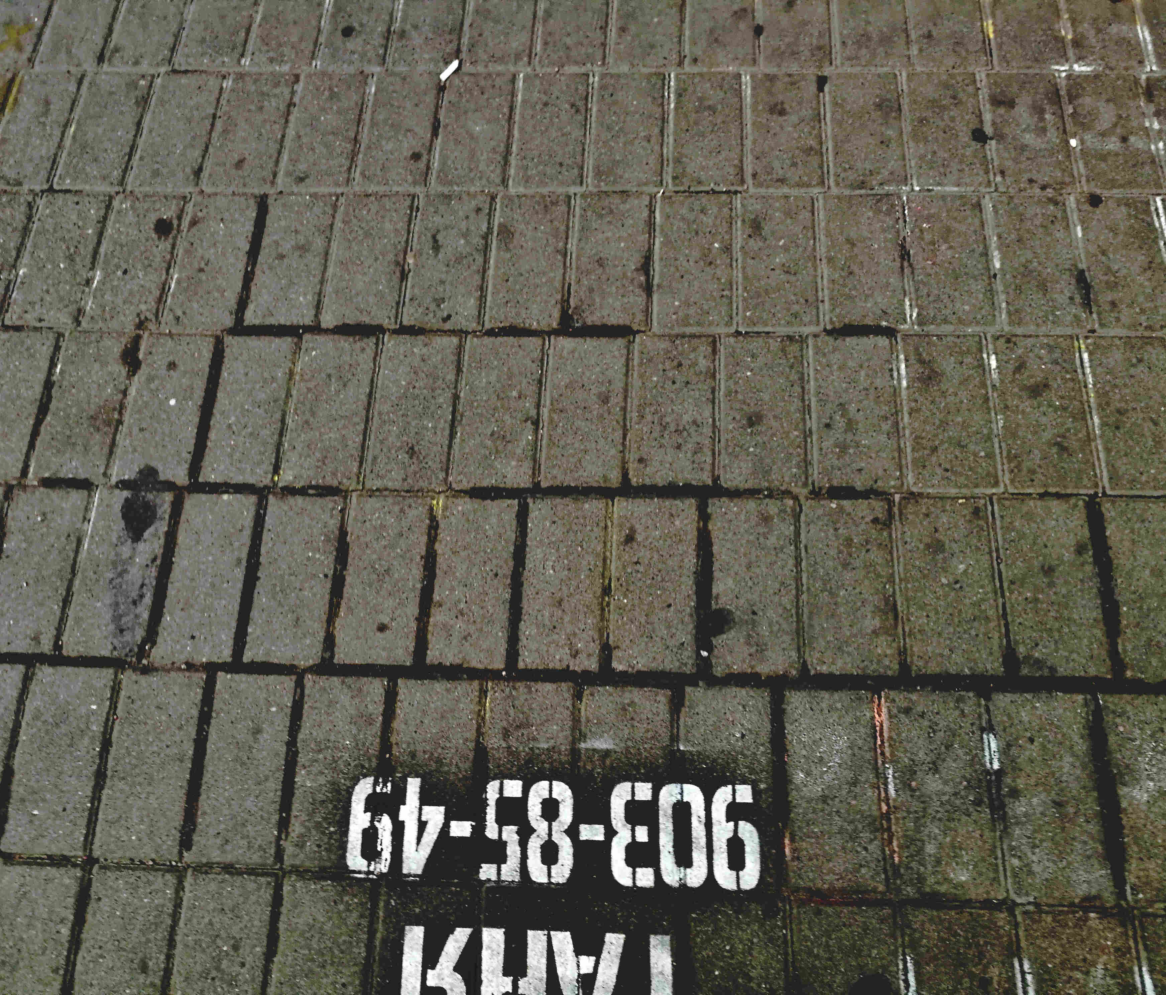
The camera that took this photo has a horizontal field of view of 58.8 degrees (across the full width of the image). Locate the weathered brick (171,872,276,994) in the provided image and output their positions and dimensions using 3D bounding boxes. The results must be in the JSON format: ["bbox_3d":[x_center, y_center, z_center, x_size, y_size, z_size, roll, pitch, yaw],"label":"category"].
[{"bbox_3d":[-0.370,0.498,1.079,0.099,0.060,0.200,1,69,4],"label":"weathered brick"}]

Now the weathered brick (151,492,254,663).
[{"bbox_3d":[-0.424,0.099,1.200,0.098,0.060,0.199,1,70,6],"label":"weathered brick"}]

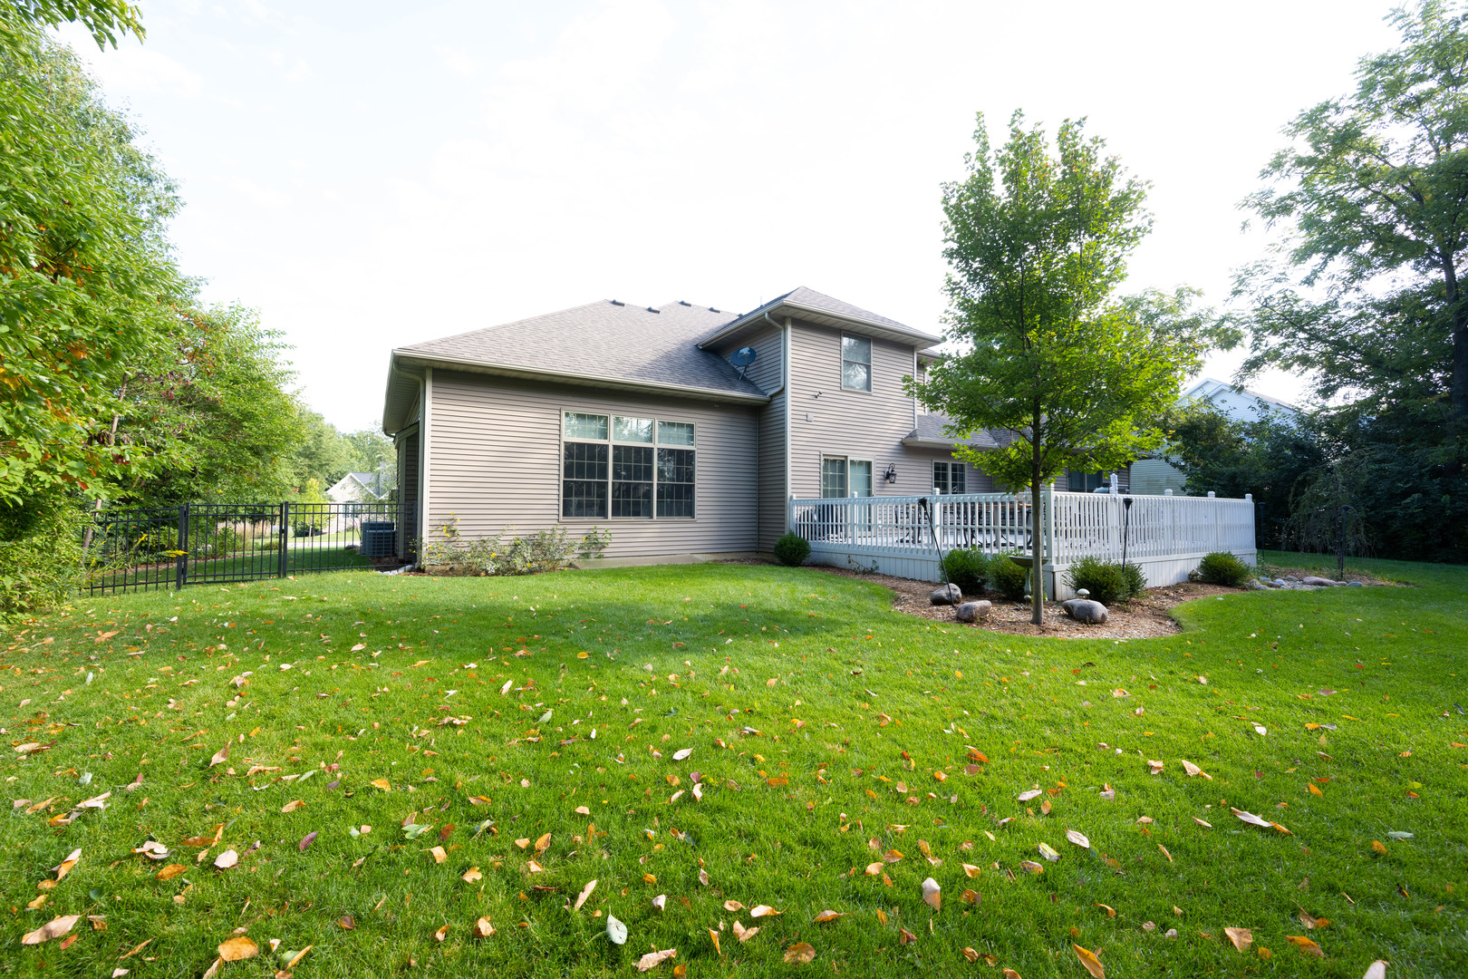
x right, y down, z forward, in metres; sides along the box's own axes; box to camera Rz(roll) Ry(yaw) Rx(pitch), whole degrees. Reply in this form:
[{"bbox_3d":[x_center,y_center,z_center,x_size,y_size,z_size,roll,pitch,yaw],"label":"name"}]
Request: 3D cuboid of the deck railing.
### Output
[{"bbox_3d":[6.038,0.936,12.494,7.430,1.640,6.130,2,-3,-31],"label":"deck railing"}]

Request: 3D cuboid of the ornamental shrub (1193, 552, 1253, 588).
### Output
[{"bbox_3d":[8.141,1.294,9.560,0.840,0.570,0.820,-2,-3,40],"label":"ornamental shrub"}]

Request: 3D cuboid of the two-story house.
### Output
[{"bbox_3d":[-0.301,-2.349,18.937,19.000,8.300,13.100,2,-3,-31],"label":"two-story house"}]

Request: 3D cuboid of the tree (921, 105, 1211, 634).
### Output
[{"bbox_3d":[3.594,-1.465,6.726,3.150,6.000,3.100,-1,-3,28],"label":"tree"}]

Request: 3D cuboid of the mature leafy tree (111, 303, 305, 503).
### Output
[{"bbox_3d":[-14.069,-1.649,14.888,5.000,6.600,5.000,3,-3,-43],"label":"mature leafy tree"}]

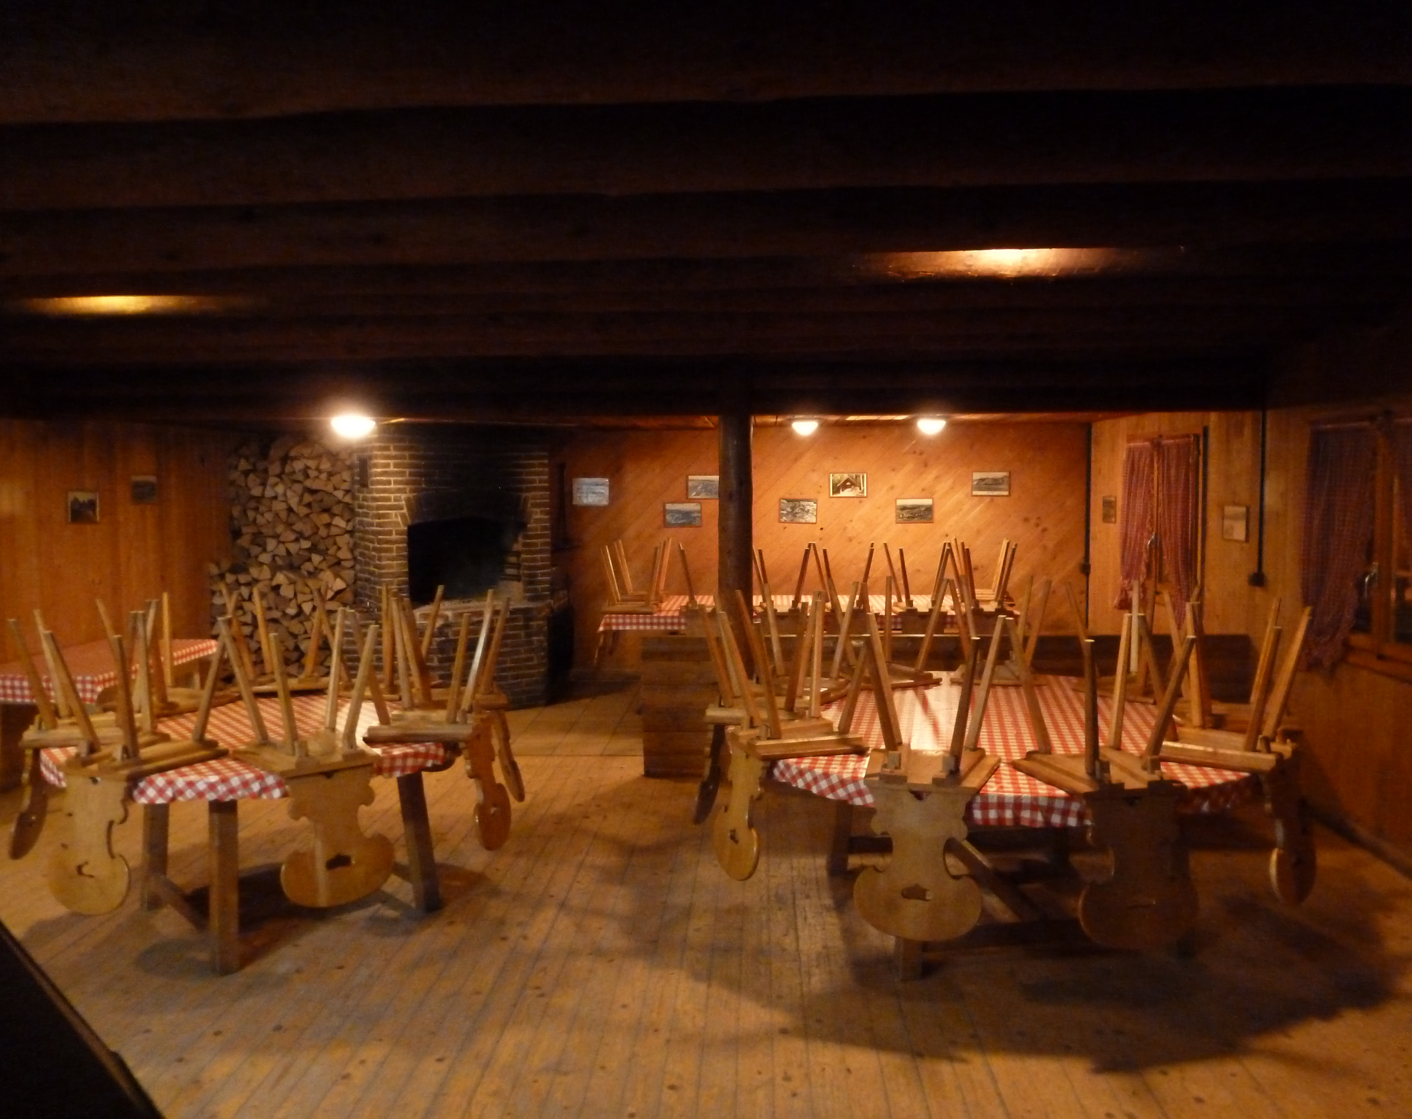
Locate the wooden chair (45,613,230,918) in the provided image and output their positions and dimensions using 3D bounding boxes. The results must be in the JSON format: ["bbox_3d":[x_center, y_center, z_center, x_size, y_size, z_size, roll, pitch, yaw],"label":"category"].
[{"bbox_3d":[-1.908,0.677,3.485,0.430,0.926,0.472,1,5,21],"label":"wooden chair"}]

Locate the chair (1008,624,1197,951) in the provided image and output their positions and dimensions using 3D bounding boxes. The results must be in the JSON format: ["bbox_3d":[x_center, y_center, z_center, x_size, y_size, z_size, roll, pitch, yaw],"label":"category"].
[{"bbox_3d":[1.237,0.673,3.218,0.430,0.926,0.472,-1,5,-9],"label":"chair"}]

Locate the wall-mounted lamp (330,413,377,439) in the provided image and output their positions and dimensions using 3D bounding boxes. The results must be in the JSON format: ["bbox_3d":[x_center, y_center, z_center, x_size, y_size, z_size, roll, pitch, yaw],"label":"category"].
[{"bbox_3d":[-2.181,-0.819,6.400,0.260,0.125,0.260,0,5,3],"label":"wall-mounted lamp"}]

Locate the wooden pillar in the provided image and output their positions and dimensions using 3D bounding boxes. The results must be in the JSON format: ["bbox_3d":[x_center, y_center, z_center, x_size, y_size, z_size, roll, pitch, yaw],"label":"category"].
[{"bbox_3d":[0.195,0.183,6.156,0.205,2.129,0.205,0,5,3],"label":"wooden pillar"}]

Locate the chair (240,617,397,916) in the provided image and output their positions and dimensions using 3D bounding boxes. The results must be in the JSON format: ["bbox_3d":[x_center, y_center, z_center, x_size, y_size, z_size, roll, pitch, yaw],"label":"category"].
[{"bbox_3d":[-1.337,0.670,3.513,0.430,0.926,0.472,-4,6,-39],"label":"chair"}]

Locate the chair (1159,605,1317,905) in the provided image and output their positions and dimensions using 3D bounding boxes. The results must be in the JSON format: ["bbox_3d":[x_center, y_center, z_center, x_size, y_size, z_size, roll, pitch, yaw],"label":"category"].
[{"bbox_3d":[1.764,0.648,3.481,0.430,0.926,0.472,-5,6,-44],"label":"chair"}]

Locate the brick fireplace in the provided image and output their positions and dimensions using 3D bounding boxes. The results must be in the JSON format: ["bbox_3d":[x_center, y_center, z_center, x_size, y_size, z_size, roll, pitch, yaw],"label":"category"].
[{"bbox_3d":[-2.007,0.032,8.113,1.445,2.148,1.000,-3,5,-31],"label":"brick fireplace"}]

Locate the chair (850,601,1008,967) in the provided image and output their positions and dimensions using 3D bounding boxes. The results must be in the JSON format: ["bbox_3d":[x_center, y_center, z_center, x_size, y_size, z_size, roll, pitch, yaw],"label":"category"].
[{"bbox_3d":[0.697,0.673,3.276,0.430,0.926,0.472,1,5,18],"label":"chair"}]

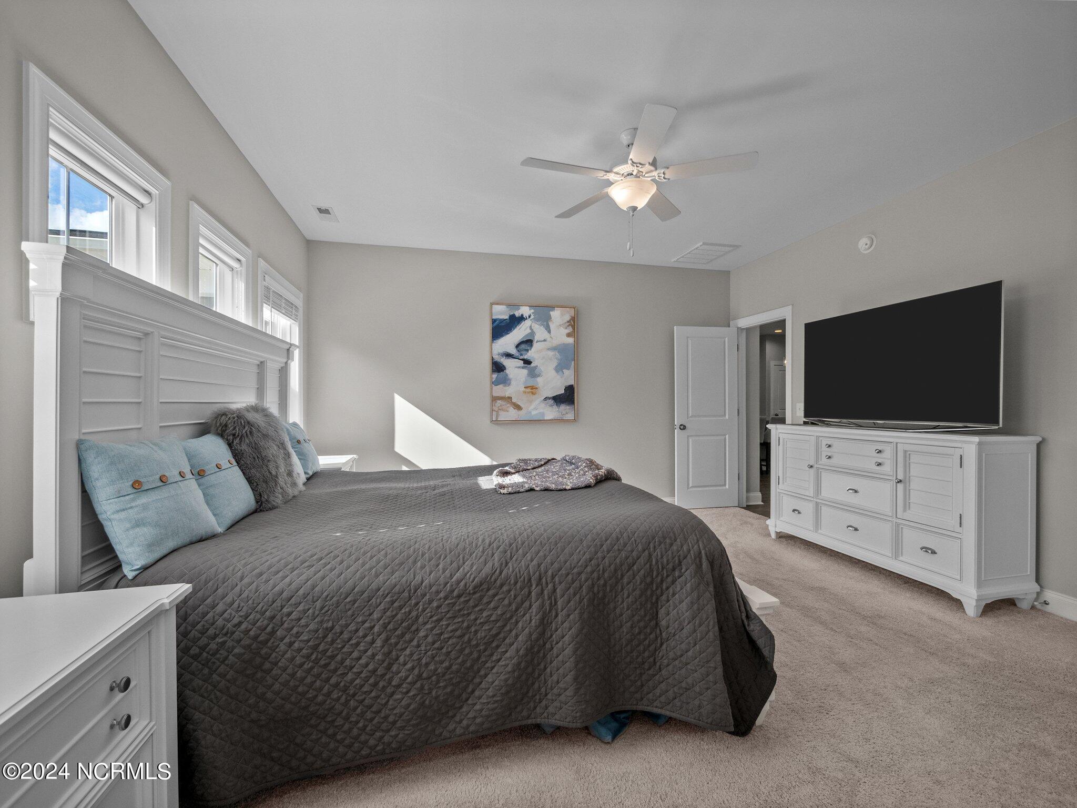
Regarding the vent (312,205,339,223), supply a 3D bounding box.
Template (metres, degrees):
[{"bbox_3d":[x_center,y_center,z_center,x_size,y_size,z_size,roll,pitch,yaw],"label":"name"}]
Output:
[{"bbox_3d":[-1.744,-1.550,3.577,0.152,0.015,0.297,0,0,-14],"label":"vent"}]

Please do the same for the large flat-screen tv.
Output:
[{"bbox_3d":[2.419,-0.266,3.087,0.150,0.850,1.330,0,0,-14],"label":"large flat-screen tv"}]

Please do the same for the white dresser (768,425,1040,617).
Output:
[{"bbox_3d":[2.469,0.688,3.196,0.490,0.995,1.545,0,0,-14],"label":"white dresser"}]

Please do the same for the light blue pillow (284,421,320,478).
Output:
[{"bbox_3d":[-1.612,0.315,2.954,0.150,0.390,0.440,-21,5,-13],"label":"light blue pillow"}]

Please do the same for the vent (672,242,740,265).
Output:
[{"bbox_3d":[1.728,-1.547,4.536,0.420,0.025,0.590,0,0,-14],"label":"vent"}]

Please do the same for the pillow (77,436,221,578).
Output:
[{"bbox_3d":[-1.204,0.289,1.412,0.150,0.430,0.460,-23,5,-13],"label":"pillow"}]

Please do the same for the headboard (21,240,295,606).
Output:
[{"bbox_3d":[-1.568,0.385,2.193,0.100,1.600,2.150,0,0,-14],"label":"headboard"}]

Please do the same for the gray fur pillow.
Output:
[{"bbox_3d":[-1.357,0.246,2.157,0.200,0.500,0.530,-23,5,-13],"label":"gray fur pillow"}]

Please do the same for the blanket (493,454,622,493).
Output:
[{"bbox_3d":[0.072,0.430,2.804,0.740,0.110,0.780,0,0,-14],"label":"blanket"}]

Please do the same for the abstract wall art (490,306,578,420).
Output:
[{"bbox_3d":[-0.026,-0.426,4.579,0.940,1.235,0.045,0,0,-15],"label":"abstract wall art"}]

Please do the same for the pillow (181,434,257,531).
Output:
[{"bbox_3d":[-1.326,0.310,1.789,0.150,0.390,0.440,-21,5,-13],"label":"pillow"}]

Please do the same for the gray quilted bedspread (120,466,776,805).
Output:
[{"bbox_3d":[-0.460,0.799,2.445,2.200,0.660,2.170,0,0,-14],"label":"gray quilted bedspread"}]

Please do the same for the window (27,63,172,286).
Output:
[{"bbox_3d":[-1.553,-0.615,1.610,0.060,0.745,0.735,0,0,-14],"label":"window"}]

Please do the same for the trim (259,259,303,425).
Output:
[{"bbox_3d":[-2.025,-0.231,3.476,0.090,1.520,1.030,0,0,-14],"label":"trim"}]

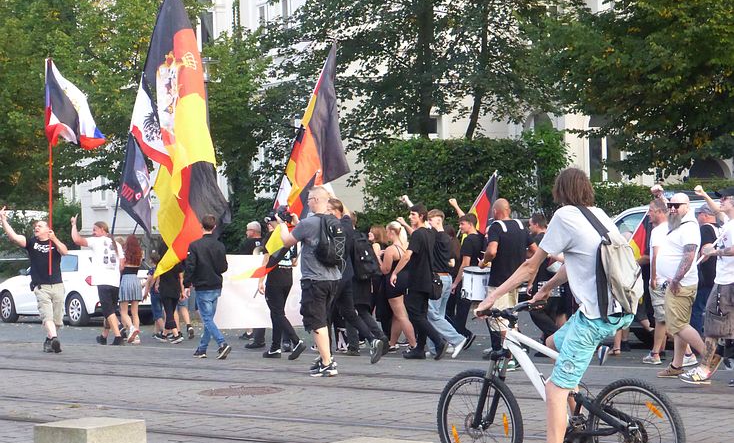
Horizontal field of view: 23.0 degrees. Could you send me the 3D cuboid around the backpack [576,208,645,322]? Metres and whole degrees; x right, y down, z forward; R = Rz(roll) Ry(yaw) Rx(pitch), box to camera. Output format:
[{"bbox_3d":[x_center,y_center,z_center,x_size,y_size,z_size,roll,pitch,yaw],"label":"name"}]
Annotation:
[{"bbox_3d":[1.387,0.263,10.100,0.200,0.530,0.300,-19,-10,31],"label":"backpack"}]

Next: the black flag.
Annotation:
[{"bbox_3d":[-3.249,-0.519,25.300,0.460,1.380,0.350,-2,0,-6],"label":"black flag"}]

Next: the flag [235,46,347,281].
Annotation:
[{"bbox_3d":[-0.921,-0.698,21.700,1.300,2.750,0.600,-2,0,-6],"label":"flag"}]

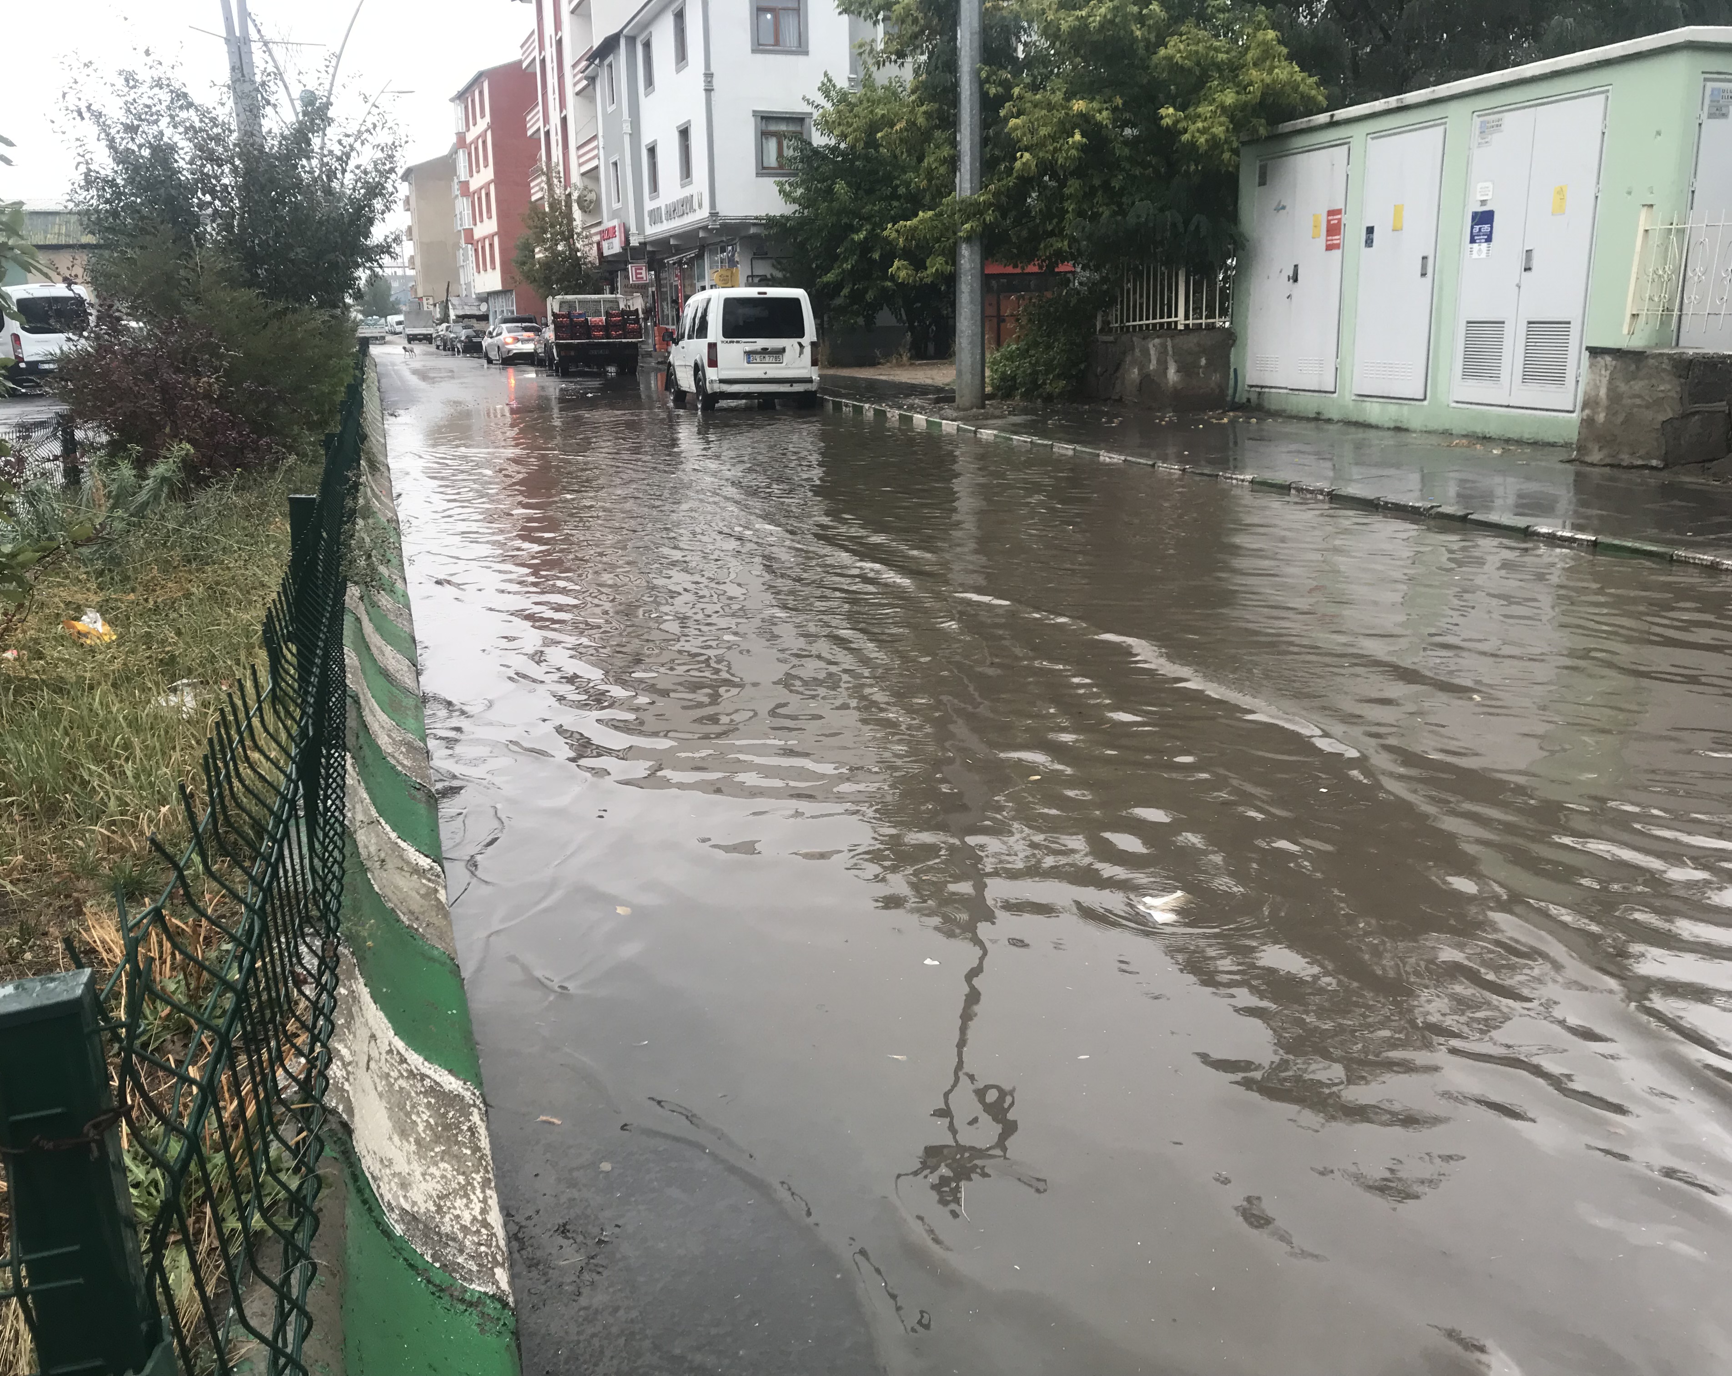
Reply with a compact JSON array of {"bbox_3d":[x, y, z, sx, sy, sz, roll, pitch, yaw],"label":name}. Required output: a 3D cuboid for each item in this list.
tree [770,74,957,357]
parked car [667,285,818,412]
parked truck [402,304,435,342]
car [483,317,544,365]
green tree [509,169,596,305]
[{"bbox_3d":[0.167,-11.044,35.175,4.800,6.628,4.600,-1,14,0],"label":"tree"},{"bbox_3d":[-2.165,-5.575,24.329,1.800,1.820,4.300,-5,15,-16],"label":"parked car"},{"bbox_3d":[-33.323,-26.785,110.413,2.100,2.600,5.800,-6,15,-17],"label":"parked truck"},{"bbox_3d":[-12.517,-12.452,53.610,1.790,1.460,4.450,-6,15,-20],"label":"car"},{"bbox_3d":[-12.292,-16.741,58.639,3.400,7.185,3.400,-4,14,-11],"label":"green tree"}]

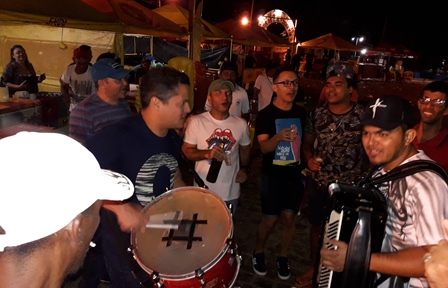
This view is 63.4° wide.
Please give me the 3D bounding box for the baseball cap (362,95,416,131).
[{"bbox_3d":[0.665,-0.135,1.460,0.260,0.145,0.185,-7,17,-34],"label":"baseball cap"}]

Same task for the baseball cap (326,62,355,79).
[{"bbox_3d":[0.856,-0.541,2.660,0.180,0.140,0.260,14,18,41],"label":"baseball cap"}]

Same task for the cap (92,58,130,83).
[{"bbox_3d":[-0.727,-0.482,2.360,0.260,0.145,0.185,4,14,9],"label":"cap"}]

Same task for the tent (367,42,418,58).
[{"bbox_3d":[11.456,-6.419,25.000,3.200,1.150,3.200,7,14,18],"label":"tent"}]

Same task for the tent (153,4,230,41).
[{"bbox_3d":[-1.675,-3.700,11.051,3.000,1.150,3.000,7,14,18],"label":"tent"}]

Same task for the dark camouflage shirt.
[{"bbox_3d":[0.842,-0.004,2.760,0.490,0.660,0.270,6,14,17],"label":"dark camouflage shirt"}]

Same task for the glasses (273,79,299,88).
[{"bbox_3d":[0.443,-0.438,2.620,0.140,0.045,0.140,-3,15,-19],"label":"glasses"}]

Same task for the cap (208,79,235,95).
[{"bbox_3d":[-0.024,-0.445,2.790,0.180,0.135,0.250,-3,15,-21],"label":"cap"}]

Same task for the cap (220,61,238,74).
[{"bbox_3d":[0.055,-0.815,3.850,0.180,0.140,0.250,1,14,-5],"label":"cap"}]

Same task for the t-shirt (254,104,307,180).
[{"bbox_3d":[0.428,-0.031,2.850,0.450,0.630,0.250,0,14,-8],"label":"t-shirt"}]

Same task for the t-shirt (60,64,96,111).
[{"bbox_3d":[-1.543,-0.624,4.000,0.480,0.620,0.280,-1,14,-15],"label":"t-shirt"}]

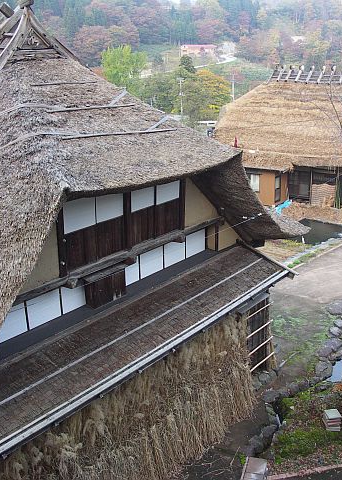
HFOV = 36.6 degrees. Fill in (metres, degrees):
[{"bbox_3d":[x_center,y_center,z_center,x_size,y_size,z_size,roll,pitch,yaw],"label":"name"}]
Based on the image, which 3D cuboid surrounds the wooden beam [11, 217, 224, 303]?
[{"bbox_3d":[-0.763,0.262,11.714,0.250,0.280,6.700,15,24,38],"label":"wooden beam"}]

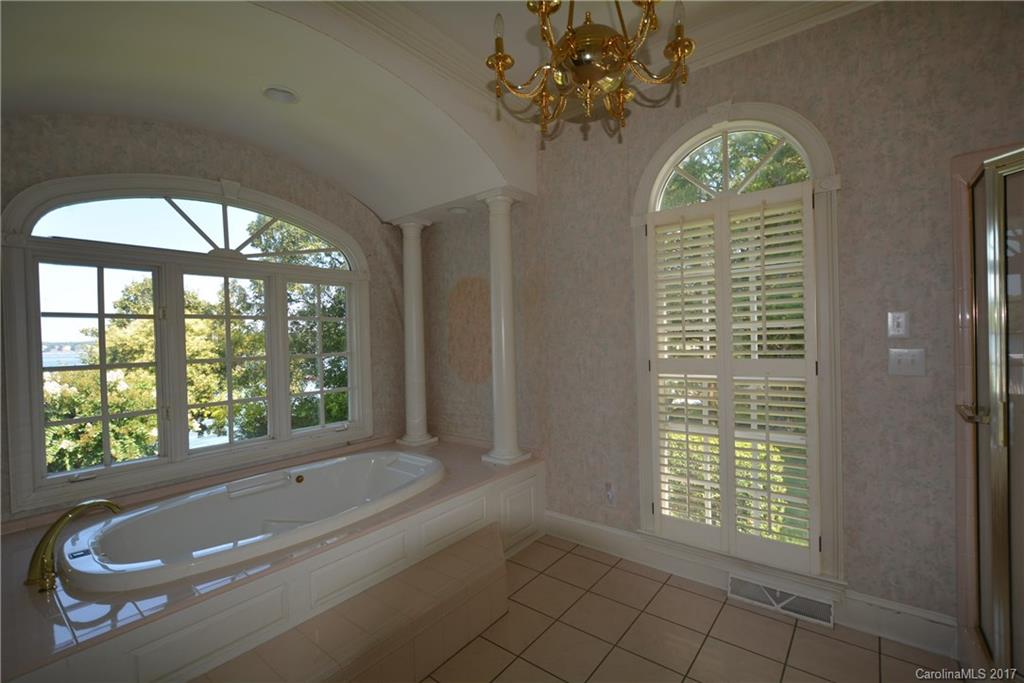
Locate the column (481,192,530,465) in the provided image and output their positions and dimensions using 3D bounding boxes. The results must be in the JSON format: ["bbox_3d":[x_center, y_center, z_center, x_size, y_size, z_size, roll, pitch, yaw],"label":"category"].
[{"bbox_3d":[-0.058,-0.087,3.125,0.275,1.880,0.267,-2,0,0],"label":"column"}]

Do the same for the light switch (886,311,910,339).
[{"bbox_3d":[1.682,-0.071,1.857,0.069,0.114,0.014,-2,0,39],"label":"light switch"}]

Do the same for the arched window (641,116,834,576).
[{"bbox_3d":[1.133,-0.036,2.286,0.955,2.352,0.089,-2,0,39],"label":"arched window"}]

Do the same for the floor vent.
[{"bbox_3d":[1.329,1.284,2.135,0.441,0.105,0.038,-2,0,39],"label":"floor vent"}]

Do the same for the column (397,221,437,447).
[{"bbox_3d":[-0.848,-0.060,3.761,0.277,1.880,0.274,-2,0,0],"label":"column"}]

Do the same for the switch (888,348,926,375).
[{"bbox_3d":[1.704,0.089,1.843,0.115,0.118,0.014,-2,0,39],"label":"switch"}]

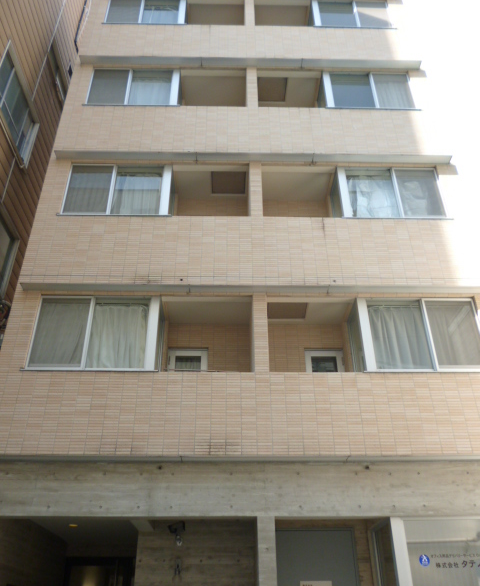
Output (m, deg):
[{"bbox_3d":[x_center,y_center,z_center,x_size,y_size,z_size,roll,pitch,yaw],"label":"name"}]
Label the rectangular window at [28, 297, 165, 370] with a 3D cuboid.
[{"bbox_3d":[-2.088,0.591,7.526,1.783,1.181,0.120,0,-32,-1],"label":"rectangular window"}]

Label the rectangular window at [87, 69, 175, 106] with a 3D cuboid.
[{"bbox_3d":[-2.134,-4.150,10.505,1.783,1.181,0.120,0,-32,-1],"label":"rectangular window"}]

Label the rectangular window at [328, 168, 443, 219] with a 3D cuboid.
[{"bbox_3d":[2.656,-1.757,9.125,1.770,1.181,0.120,0,-32,-1],"label":"rectangular window"}]

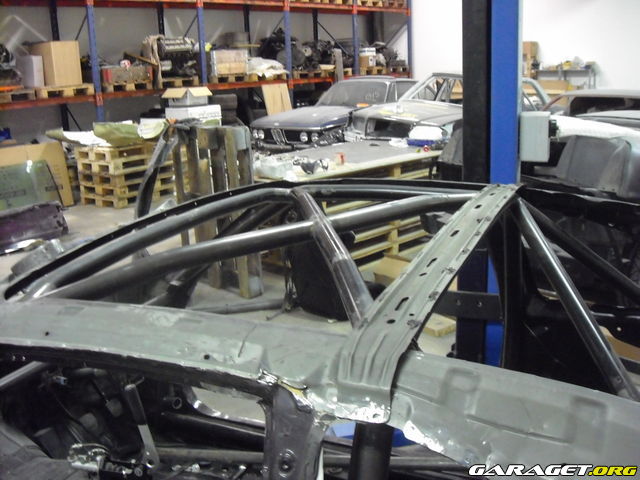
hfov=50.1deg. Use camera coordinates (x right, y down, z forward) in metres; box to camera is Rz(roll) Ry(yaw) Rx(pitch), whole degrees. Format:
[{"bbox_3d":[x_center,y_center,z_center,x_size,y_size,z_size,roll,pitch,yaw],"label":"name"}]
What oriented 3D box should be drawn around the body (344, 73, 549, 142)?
[{"bbox_3d":[2.367,-1.945,10.890,1.630,1.360,4.250,11,20,41],"label":"body"}]

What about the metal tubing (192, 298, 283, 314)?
[{"bbox_3d":[-0.596,0.480,4.762,0.684,0.057,0.057,-4,15,-4],"label":"metal tubing"}]

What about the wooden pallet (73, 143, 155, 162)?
[{"bbox_3d":[-2.540,-1.213,9.150,0.800,0.144,1.200,9,19,37],"label":"wooden pallet"}]

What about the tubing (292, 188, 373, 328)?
[{"bbox_3d":[-0.009,-0.015,1.636,0.043,0.043,1.261,-4,14,-5],"label":"tubing"}]

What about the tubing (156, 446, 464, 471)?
[{"bbox_3d":[-0.049,0.763,2.396,1.144,0.038,0.038,-1,15,7],"label":"tubing"}]

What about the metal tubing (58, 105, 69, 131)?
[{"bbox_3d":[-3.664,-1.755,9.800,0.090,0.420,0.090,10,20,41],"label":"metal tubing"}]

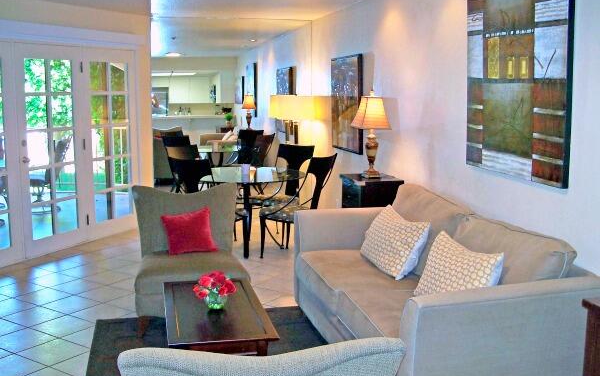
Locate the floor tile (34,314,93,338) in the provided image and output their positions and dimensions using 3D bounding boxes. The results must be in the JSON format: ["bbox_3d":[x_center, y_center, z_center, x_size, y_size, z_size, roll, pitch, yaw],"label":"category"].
[{"bbox_3d":[-1.629,0.953,4.420,0.325,0.010,0.325,6,10,32],"label":"floor tile"}]

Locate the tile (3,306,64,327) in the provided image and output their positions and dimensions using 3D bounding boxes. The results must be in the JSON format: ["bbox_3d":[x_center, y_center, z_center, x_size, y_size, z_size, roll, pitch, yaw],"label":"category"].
[{"bbox_3d":[-1.910,0.924,4.602,0.317,0.010,0.317,6,10,31],"label":"tile"}]

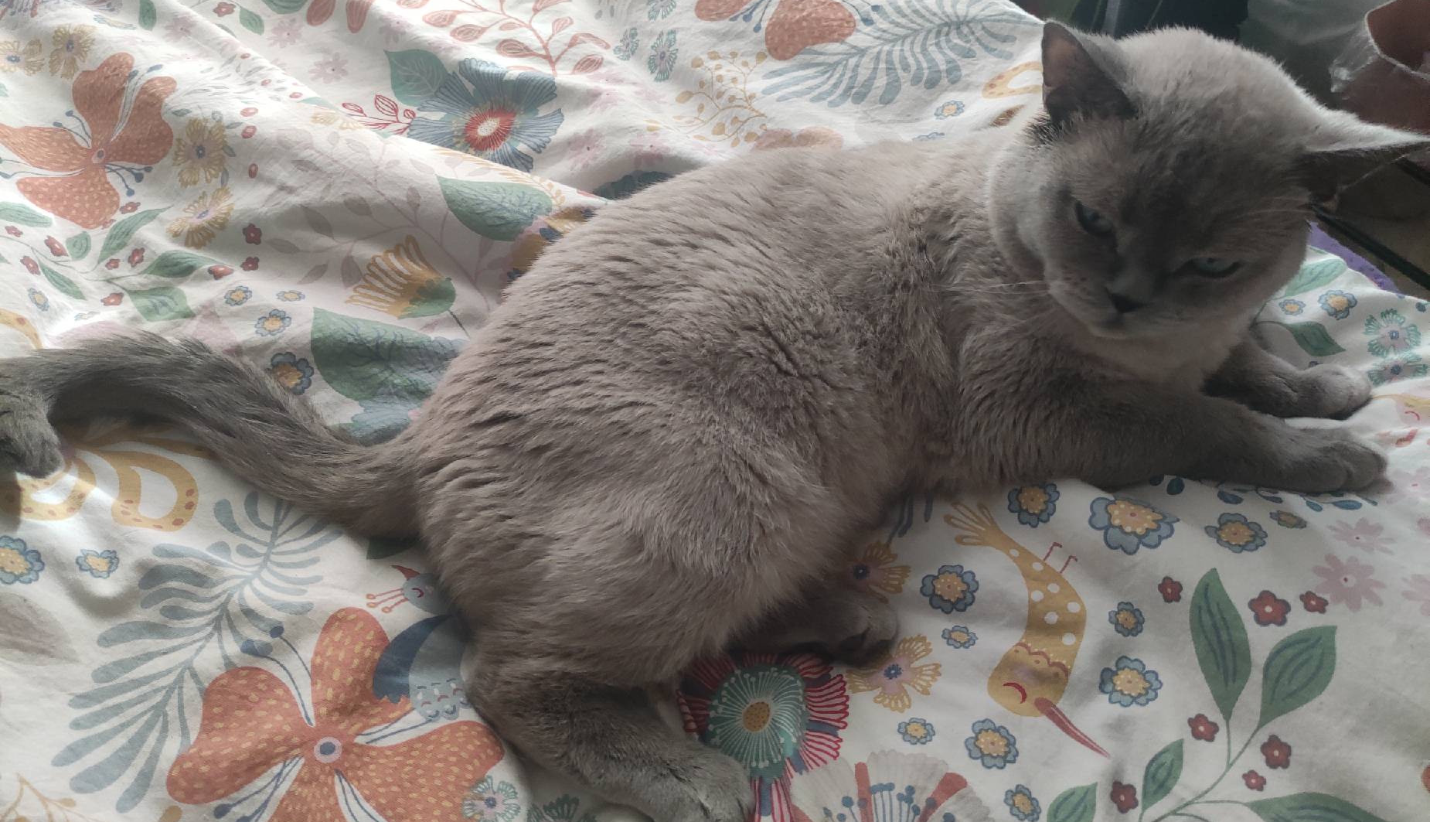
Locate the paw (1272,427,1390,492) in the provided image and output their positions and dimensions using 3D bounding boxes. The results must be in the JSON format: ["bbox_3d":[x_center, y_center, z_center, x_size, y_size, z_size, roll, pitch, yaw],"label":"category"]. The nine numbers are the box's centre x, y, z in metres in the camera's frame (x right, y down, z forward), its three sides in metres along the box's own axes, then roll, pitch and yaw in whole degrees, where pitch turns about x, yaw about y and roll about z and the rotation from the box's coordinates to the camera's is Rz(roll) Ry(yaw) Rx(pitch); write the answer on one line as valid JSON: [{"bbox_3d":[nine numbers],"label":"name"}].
[{"bbox_3d":[0.315,0.025,0.529,0.050,0.026,0.032,8,52,6],"label":"paw"}]

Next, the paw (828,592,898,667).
[{"bbox_3d":[0.067,0.099,0.470,0.033,0.026,0.033,4,52,3],"label":"paw"}]

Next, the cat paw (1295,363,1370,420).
[{"bbox_3d":[0.333,-0.010,0.556,0.038,0.026,0.031,3,52,2],"label":"cat paw"}]

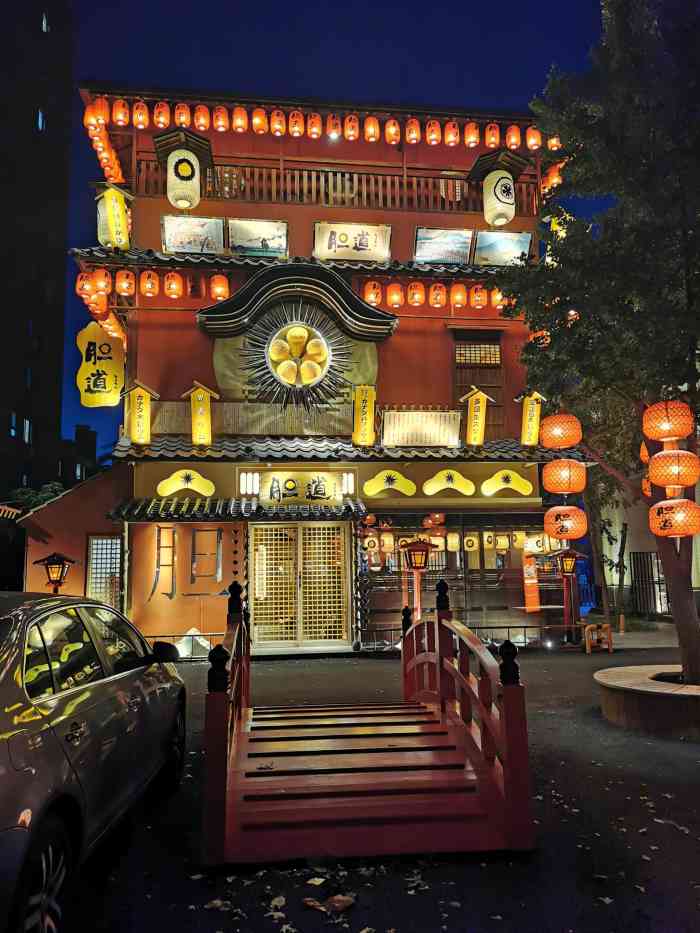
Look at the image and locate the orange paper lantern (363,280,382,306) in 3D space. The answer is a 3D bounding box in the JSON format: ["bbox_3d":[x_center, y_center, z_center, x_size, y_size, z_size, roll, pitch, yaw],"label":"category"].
[{"bbox_3d":[0.391,-2.935,12.355,0.295,0.385,0.295,0,-8,-8],"label":"orange paper lantern"}]

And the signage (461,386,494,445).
[{"bbox_3d":[2.323,-0.933,13.312,0.600,1.020,0.220,0,5,-7],"label":"signage"}]

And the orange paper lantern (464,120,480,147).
[{"bbox_3d":[2.325,-6.320,13.816,0.300,0.430,0.300,0,-8,-7],"label":"orange paper lantern"}]

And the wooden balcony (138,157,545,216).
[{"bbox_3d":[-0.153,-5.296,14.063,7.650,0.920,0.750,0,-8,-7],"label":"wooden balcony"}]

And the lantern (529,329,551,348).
[{"bbox_3d":[4.194,-2.881,16.065,0.330,0.412,0.330,0,-8,-7],"label":"lantern"}]

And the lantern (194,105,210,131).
[{"bbox_3d":[-2.731,-6.456,13.476,0.278,0.433,0.278,0,-8,-7],"label":"lantern"}]

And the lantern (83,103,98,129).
[{"bbox_3d":[-4.725,-6.383,13.293,0.272,0.421,0.272,0,-8,-7],"label":"lantern"}]

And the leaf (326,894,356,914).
[{"bbox_3d":[-0.044,2.047,3.402,0.135,0.040,0.100,0,-8,-7],"label":"leaf"}]

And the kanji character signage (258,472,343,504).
[{"bbox_3d":[-0.848,0.367,12.746,1.425,0.584,0.100,0,-7,-7],"label":"kanji character signage"}]

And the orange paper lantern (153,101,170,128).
[{"bbox_3d":[-3.451,-6.453,13.382,0.278,0.433,0.278,0,-8,-7],"label":"orange paper lantern"}]

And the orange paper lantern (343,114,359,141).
[{"bbox_3d":[0.009,-6.292,13.512,0.300,0.430,0.300,0,-8,-7],"label":"orange paper lantern"}]

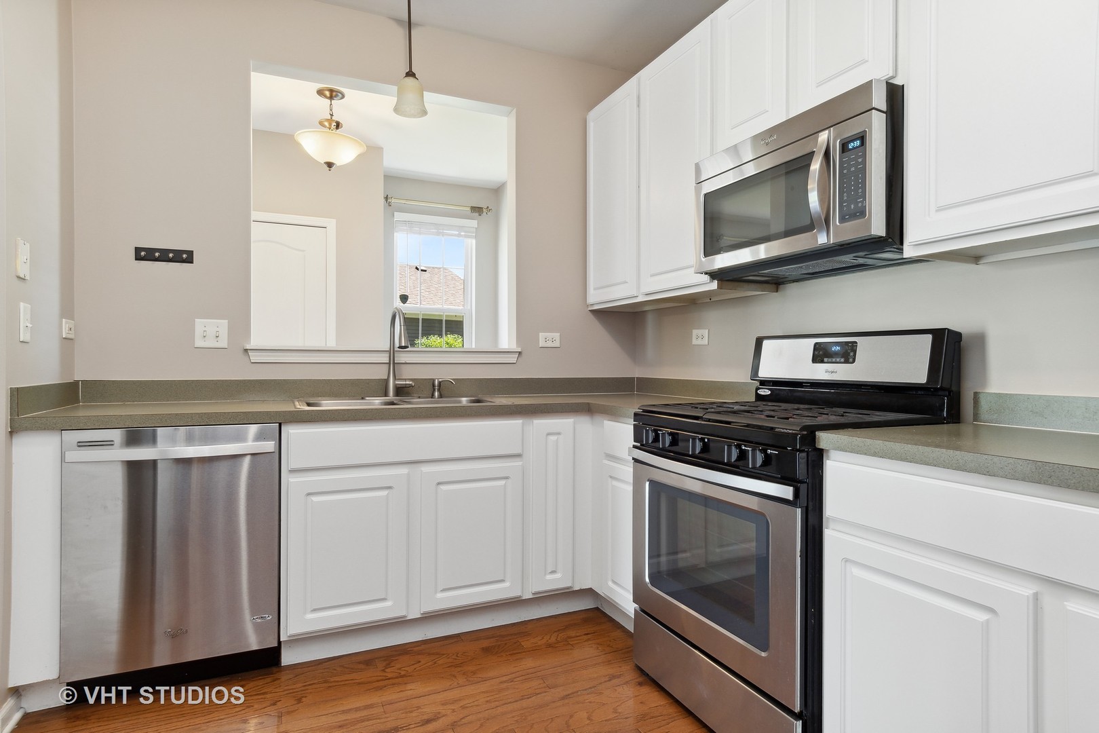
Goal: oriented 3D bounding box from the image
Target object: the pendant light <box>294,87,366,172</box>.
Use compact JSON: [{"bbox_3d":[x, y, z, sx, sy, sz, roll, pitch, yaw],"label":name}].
[{"bbox_3d":[-1.315,-1.410,3.300,0.400,0.465,0.400,0,0,-23],"label":"pendant light"}]

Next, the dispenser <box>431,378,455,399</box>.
[{"bbox_3d":[-0.511,0.103,2.650,0.115,0.097,0.050,0,0,-6],"label":"dispenser"}]

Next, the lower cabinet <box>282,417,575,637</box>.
[{"bbox_3d":[-0.523,0.582,2.429,1.155,0.785,0.600,0,0,-23],"label":"lower cabinet"}]

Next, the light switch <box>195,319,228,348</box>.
[{"bbox_3d":[-1.447,-0.139,2.352,0.118,0.118,0.016,0,0,-23],"label":"light switch"}]

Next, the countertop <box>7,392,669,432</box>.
[{"bbox_3d":[-0.464,0.173,2.220,2.550,0.042,1.030,0,0,-23],"label":"countertop"}]

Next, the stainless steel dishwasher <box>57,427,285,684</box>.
[{"bbox_3d":[-1.340,0.612,2.071,0.605,0.835,0.610,0,0,-23],"label":"stainless steel dishwasher"}]

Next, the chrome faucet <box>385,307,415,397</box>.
[{"bbox_3d":[-0.669,-0.060,2.502,0.135,0.420,0.250,0,0,-29],"label":"chrome faucet"}]

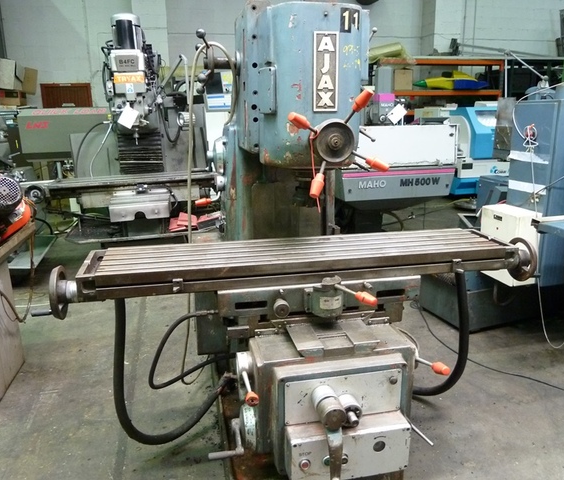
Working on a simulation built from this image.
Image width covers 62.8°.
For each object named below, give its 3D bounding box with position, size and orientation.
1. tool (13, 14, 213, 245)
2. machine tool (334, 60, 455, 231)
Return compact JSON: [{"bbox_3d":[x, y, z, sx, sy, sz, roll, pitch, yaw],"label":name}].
[{"bbox_3d":[-1.528,-0.872,4.521,1.620,2.300,1.400,-7,15,-23],"label":"tool"},{"bbox_3d":[1.151,-1.065,5.716,1.320,2.040,1.400,-5,15,-15],"label":"machine tool"}]

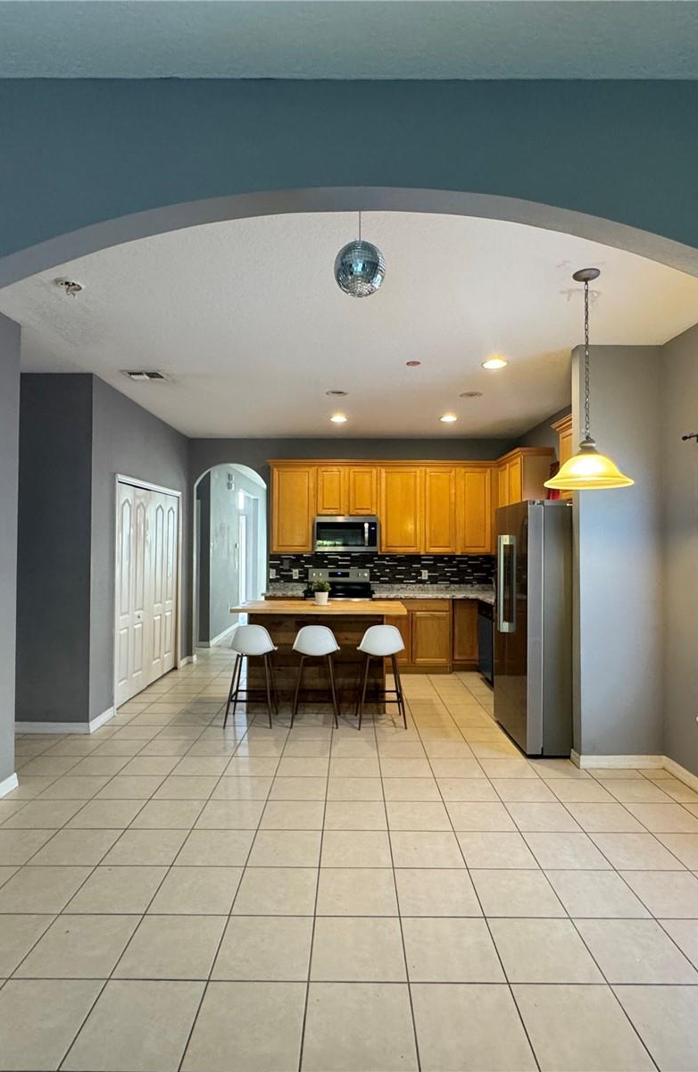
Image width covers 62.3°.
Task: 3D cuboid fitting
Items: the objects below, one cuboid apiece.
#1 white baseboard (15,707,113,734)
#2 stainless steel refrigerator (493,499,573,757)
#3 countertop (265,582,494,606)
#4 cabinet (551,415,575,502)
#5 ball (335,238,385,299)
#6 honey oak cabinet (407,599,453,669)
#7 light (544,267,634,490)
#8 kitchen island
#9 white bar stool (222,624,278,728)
[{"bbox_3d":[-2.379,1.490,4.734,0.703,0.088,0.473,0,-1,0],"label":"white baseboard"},{"bbox_3d":[1.622,0.656,4.498,0.845,1.788,0.913,0,-1,0],"label":"stainless steel refrigerator"},{"bbox_3d":[0.573,0.627,6.074,3.076,0.140,2.028,0,-1,0],"label":"countertop"},{"bbox_3d":[1.930,-0.599,4.460,0.412,0.635,0.889,0,-1,0],"label":"cabinet"},{"bbox_3d":[0.043,-1.052,2.266,0.200,0.205,0.200,0,-1,0],"label":"ball"},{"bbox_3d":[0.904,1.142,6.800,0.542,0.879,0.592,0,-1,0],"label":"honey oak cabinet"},{"bbox_3d":[1.183,-0.768,2.859,0.440,1.057,0.440,0,-1,0],"label":"light"},{"bbox_3d":[-0.260,1.094,5.266,1.520,0.916,0.727,0,-1,0],"label":"kitchen island"},{"bbox_3d":[-0.798,1.127,4.816,0.406,0.832,0.433,0,-1,0],"label":"white bar stool"}]

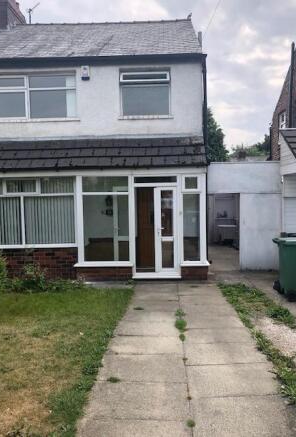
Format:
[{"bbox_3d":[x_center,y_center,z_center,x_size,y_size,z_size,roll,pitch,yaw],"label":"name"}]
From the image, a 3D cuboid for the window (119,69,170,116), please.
[{"bbox_3d":[-0.058,-3.082,8.728,1.217,1.143,0.120,-1,2,2],"label":"window"}]

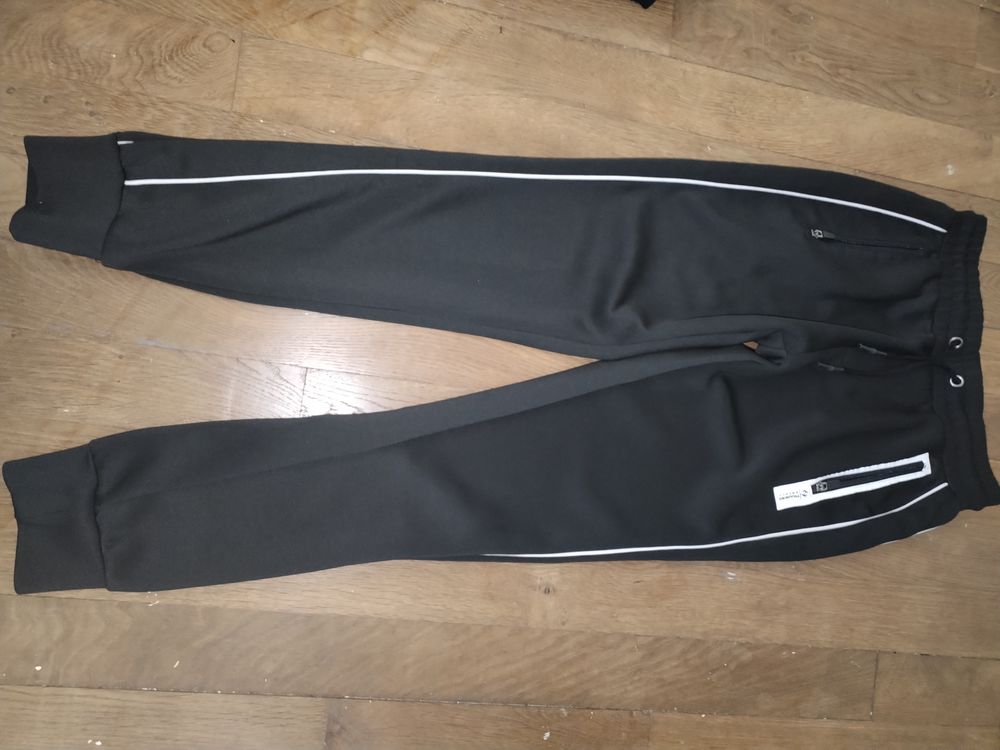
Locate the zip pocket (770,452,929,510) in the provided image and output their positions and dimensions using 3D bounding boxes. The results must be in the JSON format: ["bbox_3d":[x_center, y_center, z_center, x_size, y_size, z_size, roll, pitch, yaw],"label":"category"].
[{"bbox_3d":[0.370,0.111,0.783,0.188,0.010,0.023,-10,90,-13],"label":"zip pocket"}]

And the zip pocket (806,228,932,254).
[{"bbox_3d":[0.395,-0.142,0.797,0.151,0.010,0.014,3,87,-13],"label":"zip pocket"}]

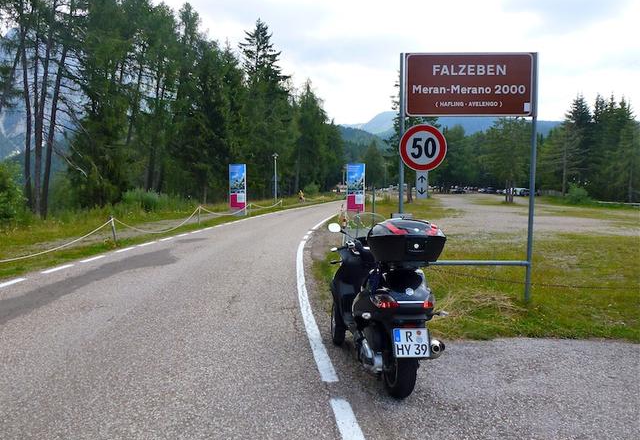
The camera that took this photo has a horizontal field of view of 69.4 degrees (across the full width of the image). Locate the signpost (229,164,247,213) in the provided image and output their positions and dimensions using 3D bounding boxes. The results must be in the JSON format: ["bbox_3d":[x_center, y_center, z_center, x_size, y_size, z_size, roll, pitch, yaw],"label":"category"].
[{"bbox_3d":[-4.020,-1.465,22.659,0.820,2.500,0.200,1,5,11],"label":"signpost"}]

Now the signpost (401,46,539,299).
[{"bbox_3d":[1.855,-0.507,5.908,1.710,3.190,0.150,0,5,3],"label":"signpost"}]

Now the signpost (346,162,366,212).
[{"bbox_3d":[1.700,-1.335,21.566,0.820,2.500,0.200,1,5,11],"label":"signpost"}]

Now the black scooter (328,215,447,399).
[{"bbox_3d":[0.470,0.623,4.120,0.780,1.380,2.080,-1,3,-10],"label":"black scooter"}]

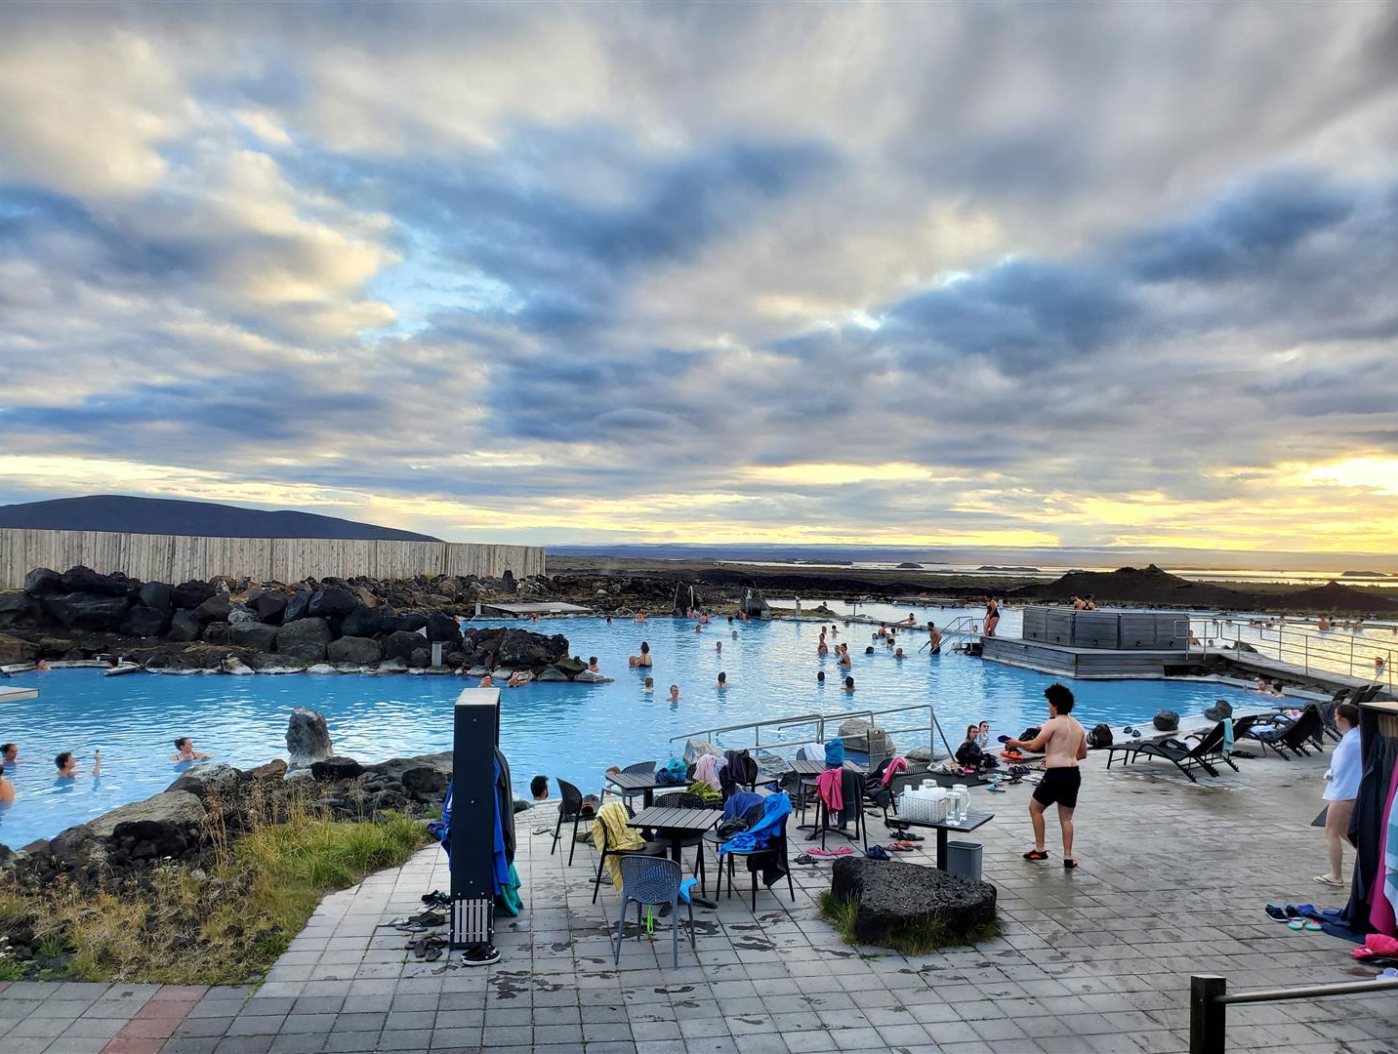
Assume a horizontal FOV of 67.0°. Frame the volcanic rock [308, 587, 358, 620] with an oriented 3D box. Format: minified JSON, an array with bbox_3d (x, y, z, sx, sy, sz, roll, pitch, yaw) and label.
[{"bbox_3d":[-11.430,2.386,33.000,1.530,1.050,1.200,1,-1,-19],"label":"volcanic rock"}]

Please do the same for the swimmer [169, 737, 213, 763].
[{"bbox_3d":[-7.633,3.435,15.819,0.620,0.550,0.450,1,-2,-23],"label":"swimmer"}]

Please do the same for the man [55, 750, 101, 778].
[{"bbox_3d":[-8.933,3.839,15.200,0.650,1.250,0.500,1,-1,-18],"label":"man"}]

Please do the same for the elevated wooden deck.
[{"bbox_3d":[11.650,3.938,32.200,3.700,0.680,5.700,1,-1,-11],"label":"elevated wooden deck"}]

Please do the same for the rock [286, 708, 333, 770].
[{"bbox_3d":[-5.789,3.152,15.700,0.660,0.930,0.600,1,-2,-20],"label":"rock"}]

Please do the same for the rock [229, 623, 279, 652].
[{"bbox_3d":[-11.852,2.910,28.134,1.290,0.800,0.910,1,-2,-23],"label":"rock"}]

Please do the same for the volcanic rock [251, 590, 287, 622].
[{"bbox_3d":[-11.709,2.169,28.752,1.000,0.870,0.900,1,-2,-22],"label":"volcanic rock"}]

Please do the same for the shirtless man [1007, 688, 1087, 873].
[{"bbox_3d":[3.517,2.497,10.650,0.620,1.770,0.620,1,-2,-37],"label":"shirtless man"}]

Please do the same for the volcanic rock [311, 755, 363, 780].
[{"bbox_3d":[-4.825,3.234,14.100,0.720,0.360,0.500,1,-2,-19],"label":"volcanic rock"}]

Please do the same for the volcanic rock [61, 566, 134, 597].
[{"bbox_3d":[-19.551,1.784,34.300,2.350,1.020,1.400,2,-2,-30],"label":"volcanic rock"}]

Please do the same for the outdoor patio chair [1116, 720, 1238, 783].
[{"bbox_3d":[6.659,3.095,15.201,0.630,0.870,1.920,2,-2,-43],"label":"outdoor patio chair"}]

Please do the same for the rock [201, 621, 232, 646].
[{"bbox_3d":[-12.848,2.841,28.136,0.830,0.650,0.750,1,-2,-24],"label":"rock"}]

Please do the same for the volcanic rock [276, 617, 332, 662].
[{"bbox_3d":[-11.181,3.188,29.900,1.550,1.300,1.200,1,-2,-20],"label":"volcanic rock"}]

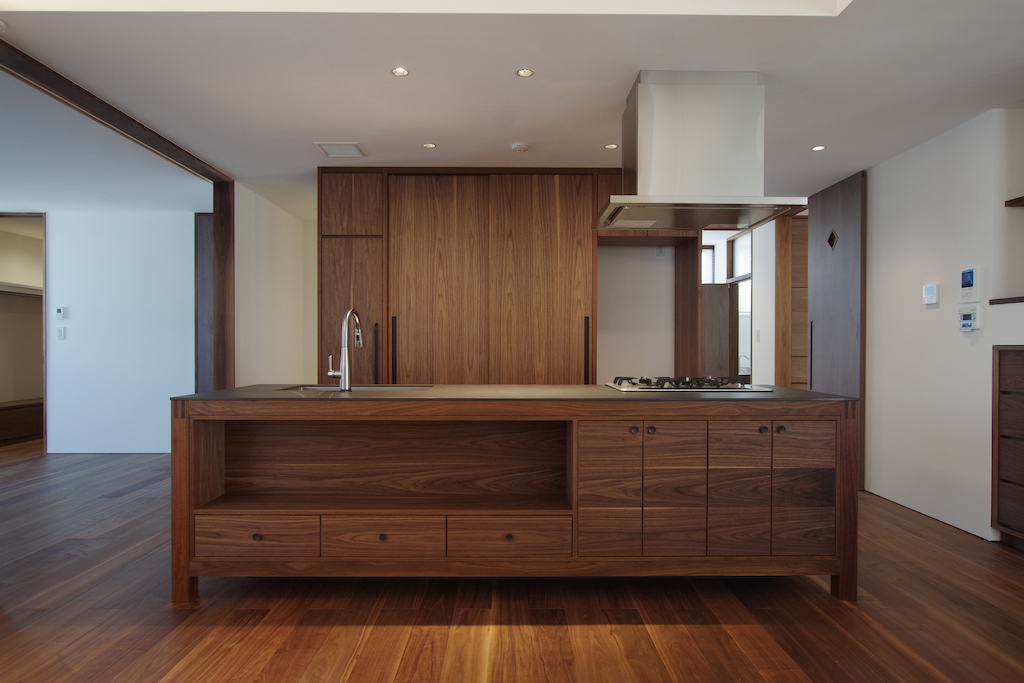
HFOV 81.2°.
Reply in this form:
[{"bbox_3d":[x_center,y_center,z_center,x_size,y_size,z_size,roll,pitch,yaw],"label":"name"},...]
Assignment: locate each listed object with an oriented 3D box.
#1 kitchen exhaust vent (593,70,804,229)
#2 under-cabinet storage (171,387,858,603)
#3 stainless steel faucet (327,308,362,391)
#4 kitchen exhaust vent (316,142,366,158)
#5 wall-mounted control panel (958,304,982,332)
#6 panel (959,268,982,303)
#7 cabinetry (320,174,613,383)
[{"bbox_3d":[0.900,-0.961,3.030,0.900,0.680,0.625,0,0,0],"label":"kitchen exhaust vent"},{"bbox_3d":[0.014,0.671,2.943,2.900,0.860,0.855,0,0,0],"label":"under-cabinet storage"},{"bbox_3d":[-0.846,0.038,3.045,0.120,0.408,0.260,0,0,3],"label":"stainless steel faucet"},{"bbox_3d":[-1.155,-1.290,4.060,0.285,0.020,0.310,0,0,0],"label":"kitchen exhaust vent"},{"bbox_3d":[2.645,-0.128,3.455,0.030,0.137,0.133,0,0,0],"label":"wall-mounted control panel"},{"bbox_3d":[2.647,-0.317,3.450,0.028,0.189,0.125,0,0,0],"label":"panel"},{"bbox_3d":[-0.400,-0.100,4.770,2.120,2.400,0.600,0,0,0],"label":"cabinetry"}]

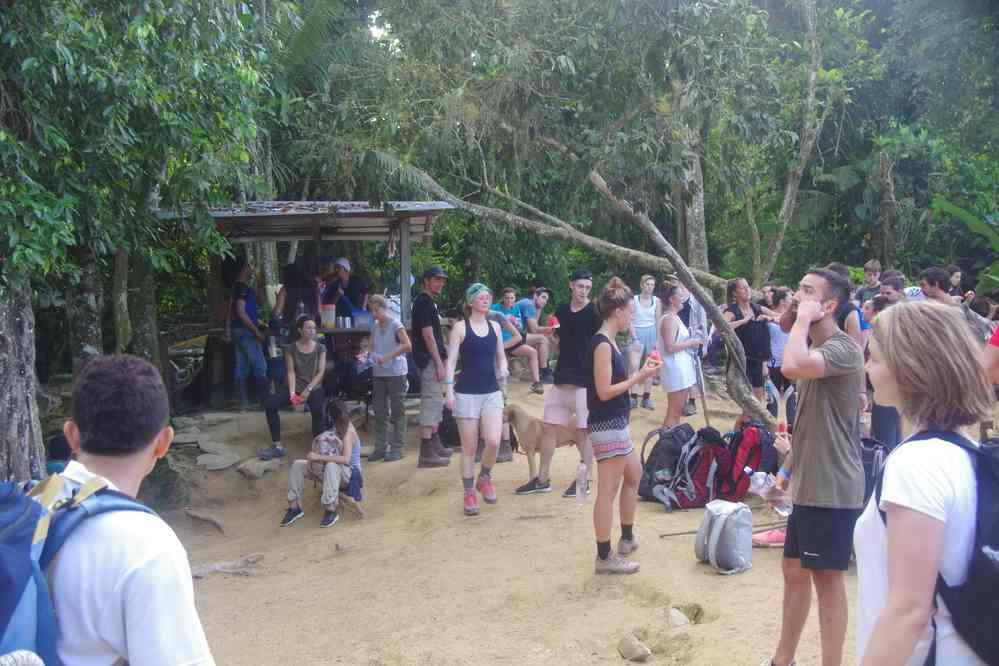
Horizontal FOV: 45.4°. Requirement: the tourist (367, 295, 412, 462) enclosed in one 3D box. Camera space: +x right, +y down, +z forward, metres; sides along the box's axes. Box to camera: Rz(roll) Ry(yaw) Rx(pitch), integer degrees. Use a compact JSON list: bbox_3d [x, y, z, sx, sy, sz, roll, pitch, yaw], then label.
[{"bbox_3d":[-1.028,0.421,11.150,0.430,1.550,0.330,1,2,34],"label":"tourist"}]

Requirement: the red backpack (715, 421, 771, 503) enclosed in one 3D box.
[{"bbox_3d":[1.830,0.964,8.950,0.360,0.570,0.320,2,3,37],"label":"red backpack"}]

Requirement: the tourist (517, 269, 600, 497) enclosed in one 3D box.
[{"bbox_3d":[0.450,0.380,9.250,0.660,1.750,0.420,1,2,14],"label":"tourist"}]

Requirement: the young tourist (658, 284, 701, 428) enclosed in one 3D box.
[{"bbox_3d":[1.685,0.333,11.050,0.380,1.620,0.430,0,2,-7],"label":"young tourist"}]

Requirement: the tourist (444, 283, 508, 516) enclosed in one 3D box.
[{"bbox_3d":[-0.163,0.464,8.450,0.460,1.640,0.480,0,2,-7],"label":"tourist"}]

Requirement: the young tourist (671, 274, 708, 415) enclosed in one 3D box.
[{"bbox_3d":[2.290,0.130,14.500,0.500,1.710,0.360,1,2,30],"label":"young tourist"}]

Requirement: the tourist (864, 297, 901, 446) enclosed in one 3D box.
[{"bbox_3d":[3.140,0.460,9.800,0.360,1.560,0.460,-1,2,-27],"label":"tourist"}]

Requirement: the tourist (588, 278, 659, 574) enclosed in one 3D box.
[{"bbox_3d":[0.705,0.505,6.800,0.420,1.650,0.480,0,2,5],"label":"tourist"}]

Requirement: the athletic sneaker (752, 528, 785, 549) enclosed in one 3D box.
[{"bbox_3d":[1.670,1.265,7.350,0.270,0.120,0.105,0,2,-3],"label":"athletic sneaker"}]

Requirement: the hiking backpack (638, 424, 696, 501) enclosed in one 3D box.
[{"bbox_3d":[1.260,0.980,9.000,0.300,0.500,0.310,13,2,17],"label":"hiking backpack"}]

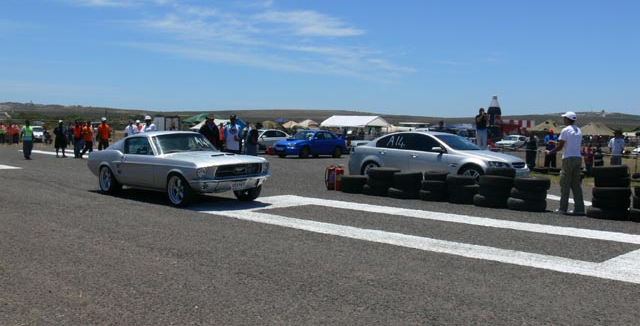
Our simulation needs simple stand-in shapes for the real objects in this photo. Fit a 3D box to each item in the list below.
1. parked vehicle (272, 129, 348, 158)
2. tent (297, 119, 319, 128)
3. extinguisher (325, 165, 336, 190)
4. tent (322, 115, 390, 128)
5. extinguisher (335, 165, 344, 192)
[{"bbox_3d":[-0.474,-1.000,34.021,1.740,1.440,4.420,4,4,43],"label":"parked vehicle"},{"bbox_3d":[-1.808,-4.837,96.073,3.000,3.000,3.000,2,3,15],"label":"tent"},{"bbox_3d":[0.269,0.349,15.496,0.240,0.583,0.190,1,3,1],"label":"extinguisher"},{"bbox_3d":[4.959,-4.725,90.087,8.400,3.600,5.200,4,4,43],"label":"tent"},{"bbox_3d":[0.482,0.351,15.226,0.200,0.613,0.190,1,3,2],"label":"extinguisher"}]

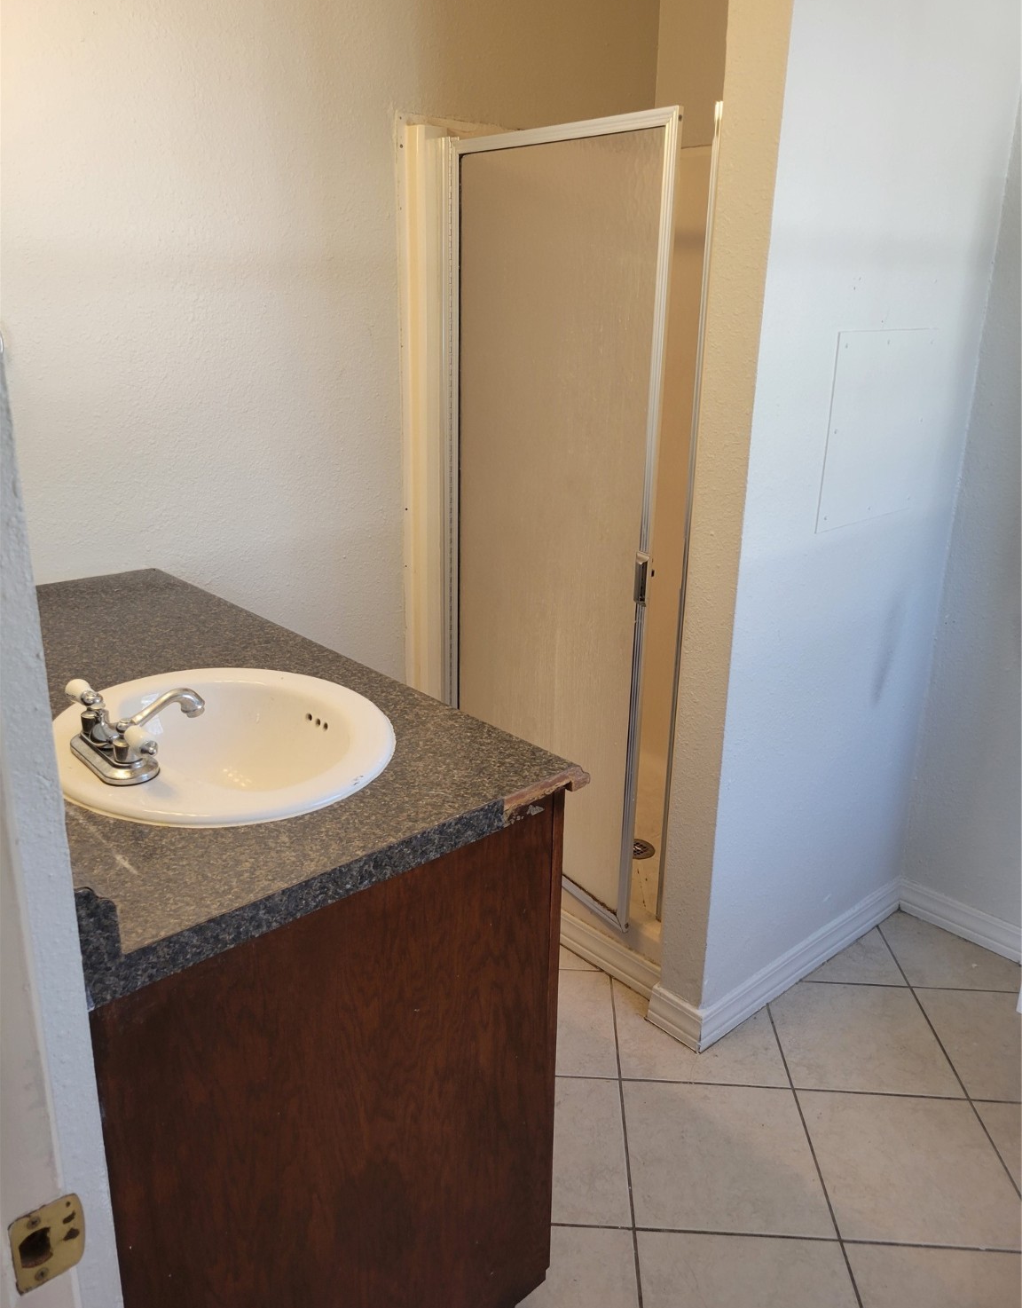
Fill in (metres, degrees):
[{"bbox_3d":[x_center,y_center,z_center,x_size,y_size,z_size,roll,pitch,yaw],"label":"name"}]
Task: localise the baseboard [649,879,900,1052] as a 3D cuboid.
[{"bbox_3d":[0.640,0.661,2.377,0.811,0.109,0.138,-15,25,-39],"label":"baseboard"}]

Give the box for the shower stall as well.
[{"bbox_3d":[0.346,-0.298,2.479,0.863,1.798,0.906,-15,25,-39],"label":"shower stall"}]

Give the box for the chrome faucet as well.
[{"bbox_3d":[-0.445,0.077,1.246,0.157,0.093,0.196,-15,25,-39],"label":"chrome faucet"}]

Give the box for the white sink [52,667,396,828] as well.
[{"bbox_3d":[-0.379,0.173,1.358,0.415,0.171,0.506,-15,25,-39],"label":"white sink"}]

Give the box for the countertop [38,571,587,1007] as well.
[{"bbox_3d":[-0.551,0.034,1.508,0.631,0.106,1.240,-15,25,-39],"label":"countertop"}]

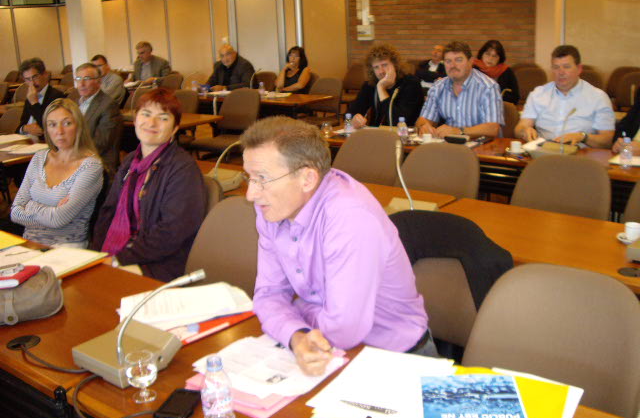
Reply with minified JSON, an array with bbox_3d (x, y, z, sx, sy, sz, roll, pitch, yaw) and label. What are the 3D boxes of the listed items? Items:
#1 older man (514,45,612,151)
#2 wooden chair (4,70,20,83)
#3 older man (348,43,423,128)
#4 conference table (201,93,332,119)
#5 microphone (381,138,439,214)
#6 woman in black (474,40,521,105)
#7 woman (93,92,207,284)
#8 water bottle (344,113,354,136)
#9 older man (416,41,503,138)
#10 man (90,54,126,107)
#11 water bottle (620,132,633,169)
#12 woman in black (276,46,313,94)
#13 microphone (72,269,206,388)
[{"bbox_3d":[1.455,-0.316,4.133,0.650,1.280,0.800,10,20,40],"label":"older man"},{"bbox_3d":[-5.829,-2.095,13.227,0.500,0.910,0.570,7,18,34],"label":"wooden chair"},{"bbox_3d":[0.427,-0.440,4.938,0.620,1.300,0.780,8,18,37],"label":"older man"},{"bbox_3d":[-0.636,-0.801,7.468,1.600,0.740,0.580,7,18,34],"label":"conference table"},{"bbox_3d":[0.335,-0.110,2.740,0.200,0.290,0.190,10,19,41],"label":"microphone"},{"bbox_3d":[1.543,-0.837,6.199,0.520,1.240,0.750,8,19,37],"label":"woman in black"},{"bbox_3d":[-0.697,0.197,2.718,0.560,1.280,0.760,6,17,31],"label":"woman"},{"bbox_3d":[0.204,-0.605,4.958,0.062,0.170,0.062,-2,15,1],"label":"water bottle"},{"bbox_3d":[0.936,-0.409,4.586,0.620,1.300,0.800,9,19,37],"label":"older man"},{"bbox_3d":[-2.273,-0.902,7.285,0.540,1.260,0.740,10,19,40],"label":"man"},{"bbox_3d":[1.621,-0.305,3.697,0.063,0.180,0.063,11,20,40],"label":"water bottle"},{"bbox_3d":[-0.281,-1.042,7.489,0.520,1.250,0.720,4,16,24],"label":"woman in black"},{"bbox_3d":[-0.413,0.250,1.655,0.210,0.205,0.270,10,19,39],"label":"microphone"}]

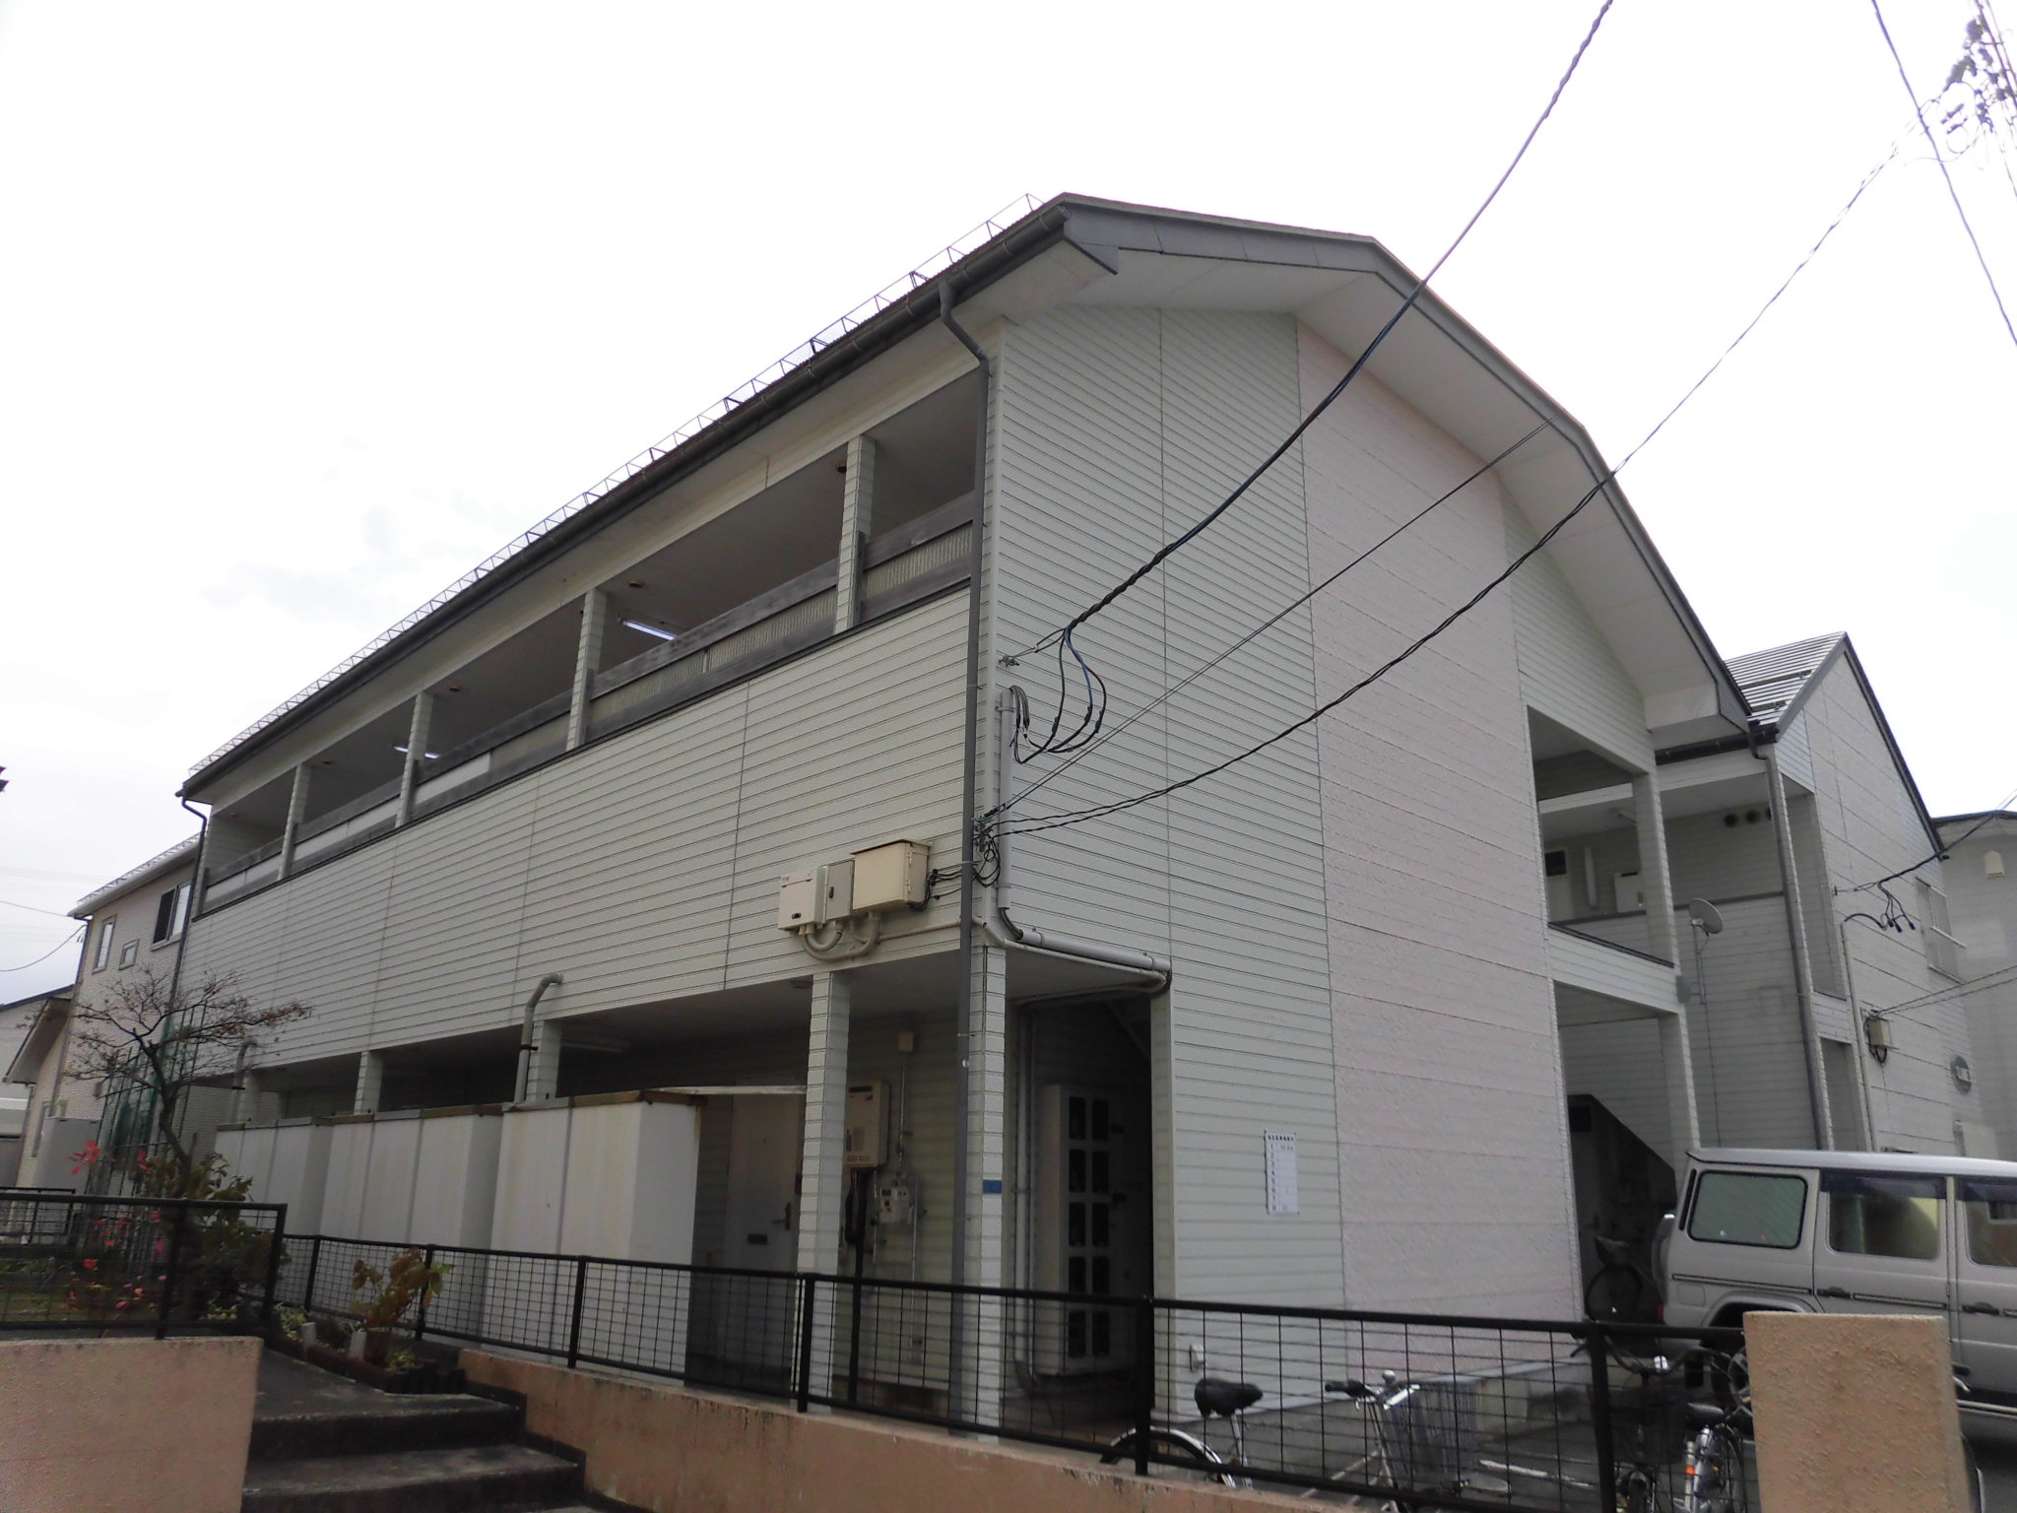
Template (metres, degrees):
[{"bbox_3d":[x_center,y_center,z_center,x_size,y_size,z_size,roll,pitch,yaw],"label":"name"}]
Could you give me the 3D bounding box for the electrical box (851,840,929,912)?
[{"bbox_3d":[-0.603,0.620,7.088,0.155,0.299,0.410,18,-25,-41],"label":"electrical box"}]

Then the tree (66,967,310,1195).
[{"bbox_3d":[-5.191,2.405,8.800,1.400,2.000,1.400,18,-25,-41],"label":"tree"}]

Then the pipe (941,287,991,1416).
[{"bbox_3d":[-0.295,0.157,6.741,0.370,5.600,0.075,18,-25,-41],"label":"pipe"}]

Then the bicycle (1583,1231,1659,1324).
[{"bbox_3d":[6.704,5.348,14.281,0.550,1.000,1.700,18,-25,-41],"label":"bicycle"}]

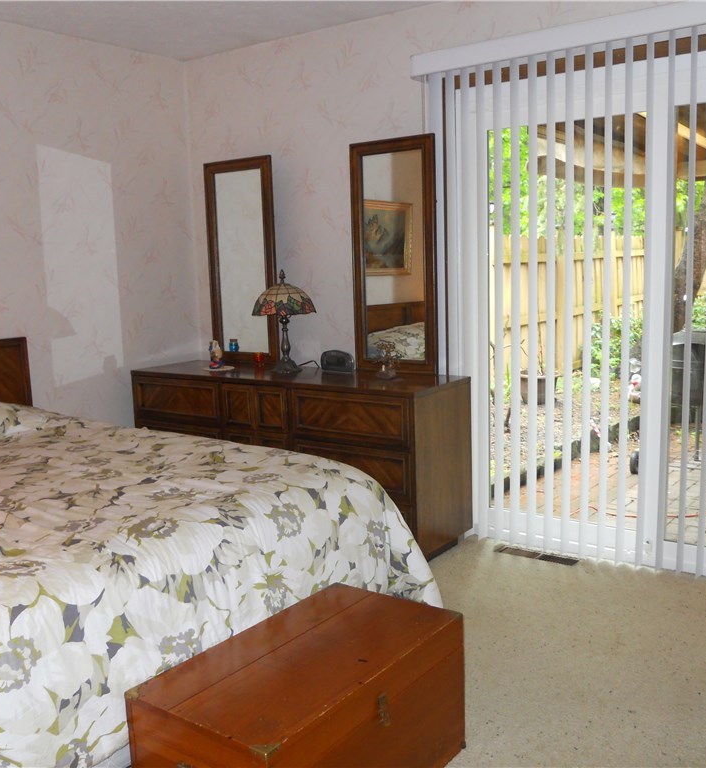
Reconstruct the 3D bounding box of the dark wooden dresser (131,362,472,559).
[{"bbox_3d":[-0.306,0.333,4.179,1.758,0.773,0.503,4,11,35],"label":"dark wooden dresser"}]

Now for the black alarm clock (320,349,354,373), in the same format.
[{"bbox_3d":[-0.072,-0.119,4.184,0.173,0.103,0.068,4,11,35],"label":"black alarm clock"}]

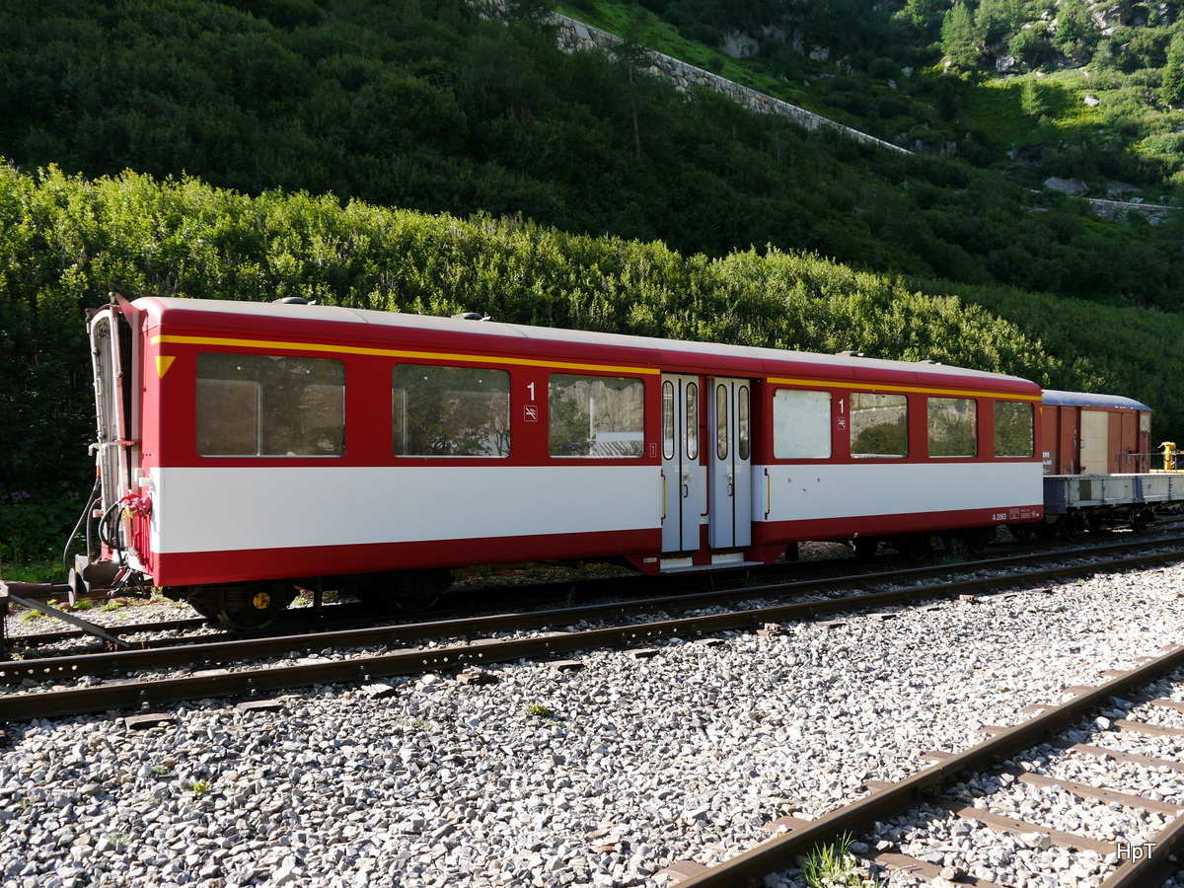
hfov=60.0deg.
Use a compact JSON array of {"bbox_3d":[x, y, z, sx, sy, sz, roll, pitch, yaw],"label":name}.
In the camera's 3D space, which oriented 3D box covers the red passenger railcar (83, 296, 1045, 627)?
[{"bbox_3d":[1.400,0.240,15.150,16.200,3.520,2.680,1,-1,-38],"label":"red passenger railcar"}]

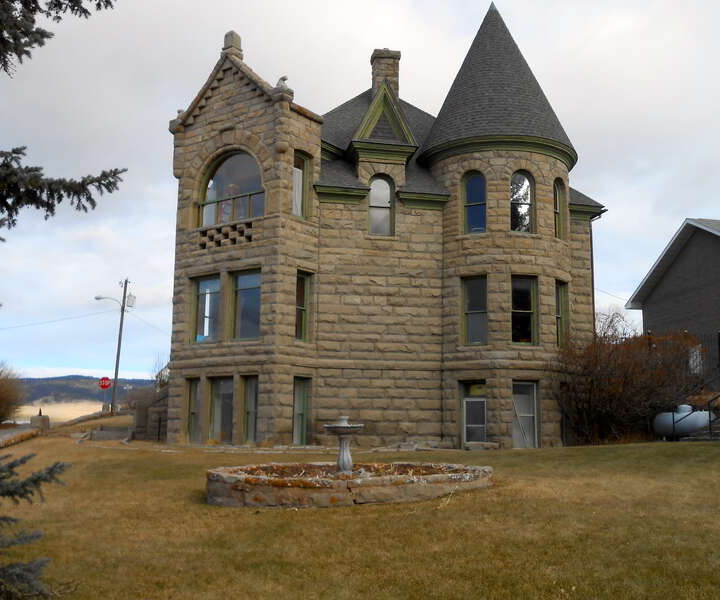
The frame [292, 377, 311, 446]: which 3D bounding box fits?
[{"bbox_3d":[-1.798,3.421,24.158,0.160,2.070,0.920,-6,-11,38],"label":"frame"}]

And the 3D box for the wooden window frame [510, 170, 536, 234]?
[{"bbox_3d":[5.470,-3.295,26.236,0.880,2.103,0.200,2,-9,-12],"label":"wooden window frame"}]

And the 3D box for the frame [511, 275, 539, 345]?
[{"bbox_3d":[5.314,0.308,25.463,0.950,2.276,0.160,3,-9,-11],"label":"frame"}]

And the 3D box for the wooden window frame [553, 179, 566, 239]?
[{"bbox_3d":[6.790,-3.142,27.082,0.200,2.096,0.880,-6,-11,35],"label":"wooden window frame"}]

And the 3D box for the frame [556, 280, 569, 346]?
[{"bbox_3d":[6.759,0.423,26.524,0.200,2.300,0.920,-6,-11,35],"label":"frame"}]

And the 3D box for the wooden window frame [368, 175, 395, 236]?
[{"bbox_3d":[0.741,-3.253,27.069,0.930,2.079,0.200,2,-9,-11],"label":"wooden window frame"}]

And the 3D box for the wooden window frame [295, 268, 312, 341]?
[{"bbox_3d":[-1.788,0.214,24.863,0.160,2.238,0.920,-6,-11,38],"label":"wooden window frame"}]

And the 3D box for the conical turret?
[{"bbox_3d":[4.977,-7.858,28.965,5.690,6.649,5.690,1,-9,0],"label":"conical turret"}]

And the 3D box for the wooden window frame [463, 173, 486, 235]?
[{"bbox_3d":[3.849,-3.289,26.522,0.880,2.108,0.200,-5,-10,32],"label":"wooden window frame"}]

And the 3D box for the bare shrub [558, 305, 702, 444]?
[{"bbox_3d":[9.532,2.762,28.000,4.800,4.400,3.600,1,-9,0],"label":"bare shrub"}]

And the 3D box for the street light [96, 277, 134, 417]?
[{"bbox_3d":[-14.996,2.840,48.000,2.300,8.350,0.700,1,-9,0],"label":"street light"}]

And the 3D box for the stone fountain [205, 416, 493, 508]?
[{"bbox_3d":[-0.188,2.597,13.075,4.750,1.300,4.750,1,-9,0],"label":"stone fountain"}]

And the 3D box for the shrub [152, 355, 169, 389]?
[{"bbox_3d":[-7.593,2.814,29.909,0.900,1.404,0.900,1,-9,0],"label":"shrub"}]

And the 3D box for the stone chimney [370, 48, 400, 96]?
[{"bbox_3d":[1.080,-9.373,32.645,1.080,2.113,1.000,3,-9,-11],"label":"stone chimney"}]

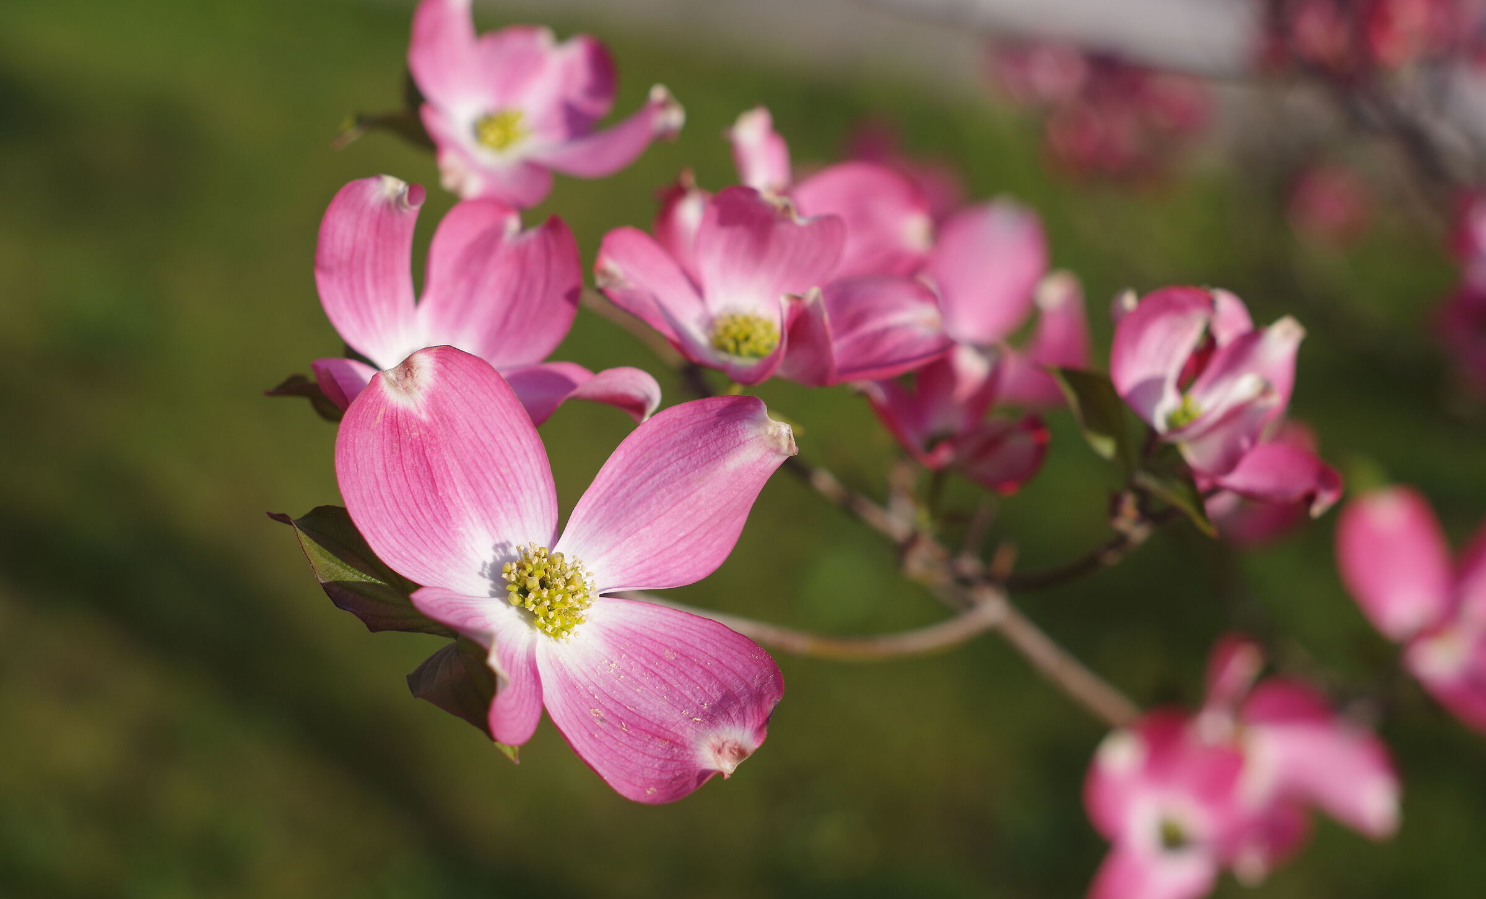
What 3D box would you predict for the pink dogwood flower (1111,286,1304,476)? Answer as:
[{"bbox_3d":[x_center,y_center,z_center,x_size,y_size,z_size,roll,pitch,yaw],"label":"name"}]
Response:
[{"bbox_3d":[0.096,-0.014,0.640,0.041,0.030,0.036,-13,59,-30],"label":"pink dogwood flower"}]

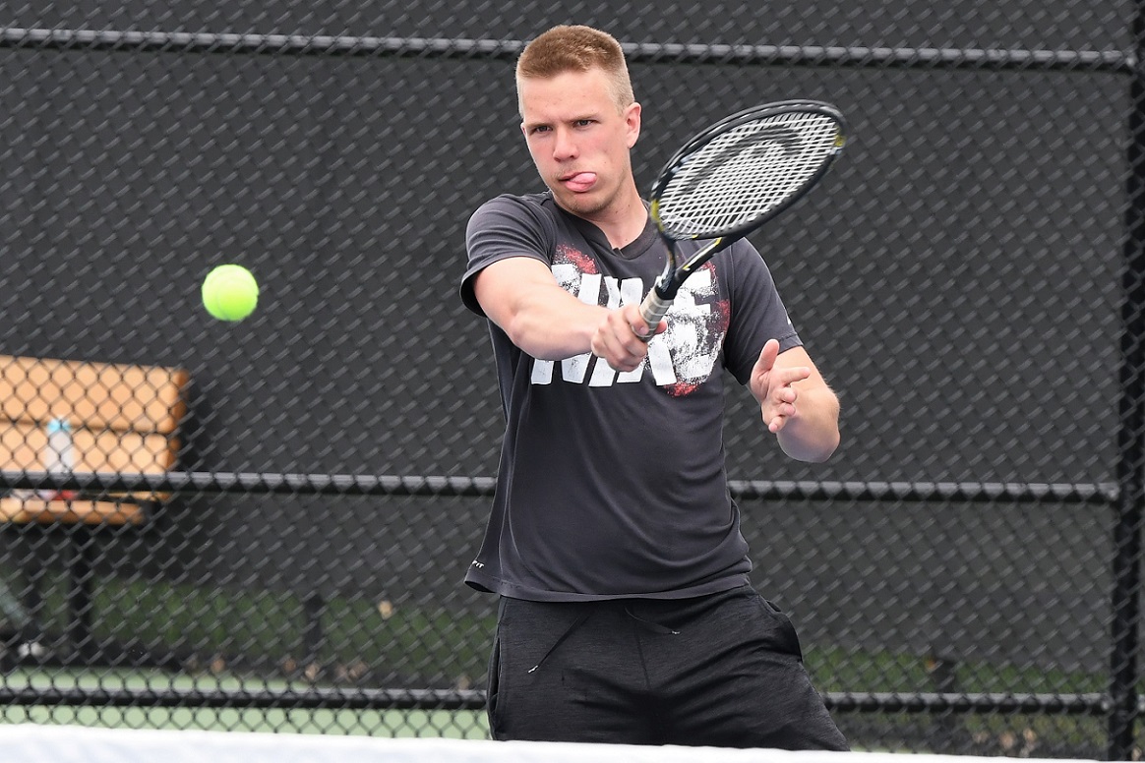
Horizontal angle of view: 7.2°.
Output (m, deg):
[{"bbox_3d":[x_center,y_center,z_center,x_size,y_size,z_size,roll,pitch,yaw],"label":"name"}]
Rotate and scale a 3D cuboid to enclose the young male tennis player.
[{"bbox_3d":[0.115,0.415,11.800,0.620,1.760,0.720,1,2,-12],"label":"young male tennis player"}]

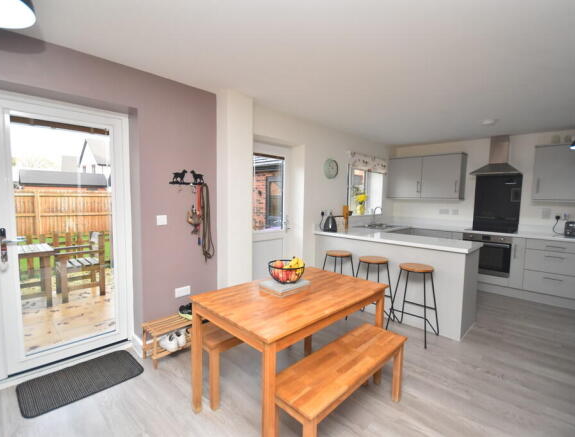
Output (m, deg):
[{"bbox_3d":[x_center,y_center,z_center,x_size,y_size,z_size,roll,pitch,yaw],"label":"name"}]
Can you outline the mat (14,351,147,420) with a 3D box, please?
[{"bbox_3d":[-1.538,1.210,2.071,0.740,0.010,0.490,-3,6,-44],"label":"mat"}]

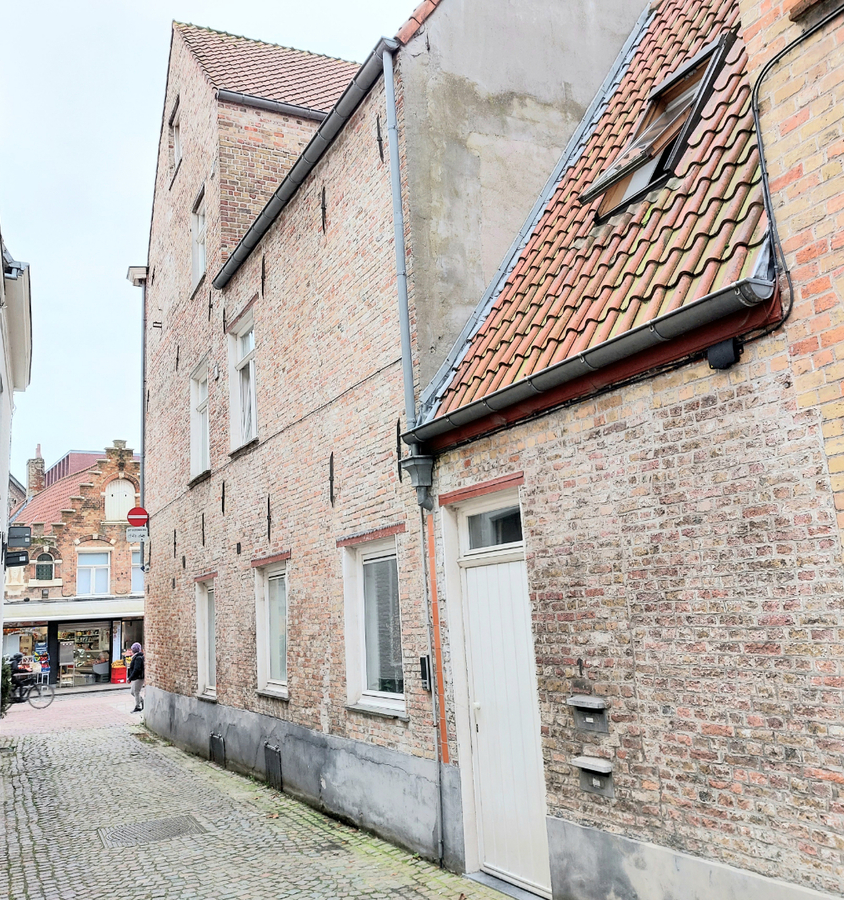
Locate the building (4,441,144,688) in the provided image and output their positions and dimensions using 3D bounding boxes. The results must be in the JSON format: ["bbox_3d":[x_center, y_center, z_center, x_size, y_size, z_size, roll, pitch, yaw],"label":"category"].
[{"bbox_3d":[-13.343,4.546,32.626,6.210,8.683,7.000,3,-12,-29],"label":"building"}]

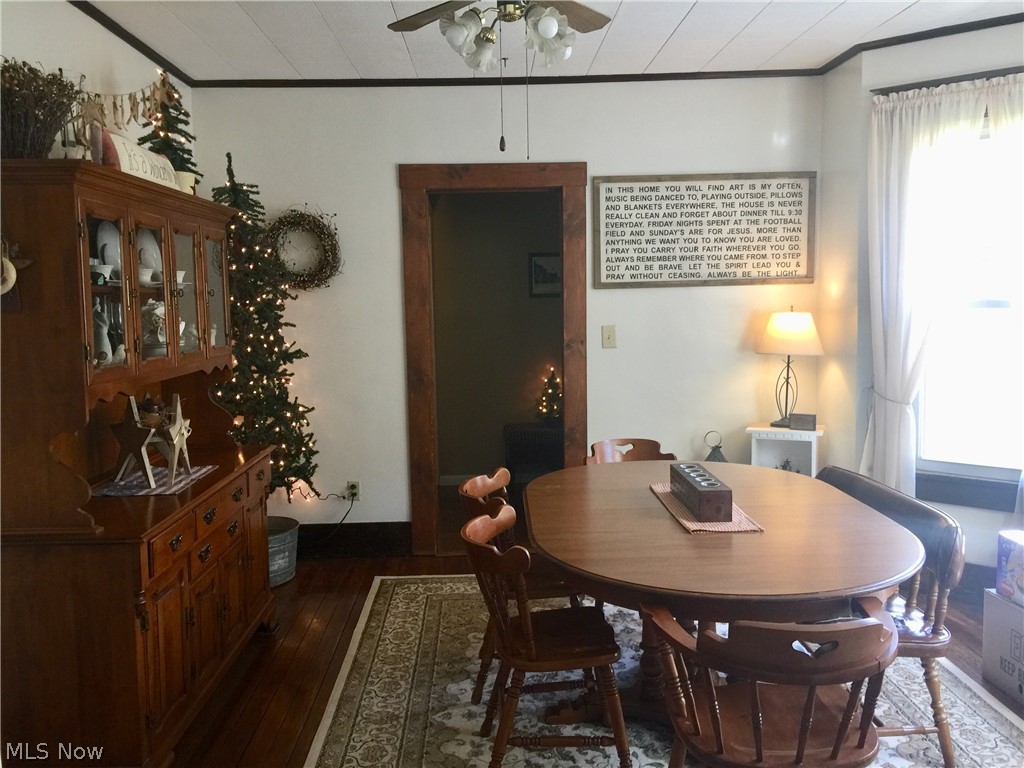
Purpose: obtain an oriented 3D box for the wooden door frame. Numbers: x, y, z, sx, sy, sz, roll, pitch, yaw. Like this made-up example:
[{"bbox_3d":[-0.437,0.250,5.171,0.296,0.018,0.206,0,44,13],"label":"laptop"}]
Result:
[{"bbox_3d":[-0.084,-0.119,4.816,1.020,2.165,0.140,-1,6,-1],"label":"wooden door frame"}]

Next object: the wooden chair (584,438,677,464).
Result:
[{"bbox_3d":[0.547,0.679,3.750,0.590,0.800,0.550,-1,6,-1],"label":"wooden chair"}]

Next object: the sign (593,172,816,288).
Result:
[{"bbox_3d":[1.060,-0.839,4.697,1.225,0.610,0.030,-1,6,-1],"label":"sign"}]

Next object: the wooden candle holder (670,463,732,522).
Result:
[{"bbox_3d":[0.632,0.361,2.905,0.104,0.102,0.410,-1,6,-1],"label":"wooden candle holder"}]

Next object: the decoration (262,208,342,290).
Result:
[{"bbox_3d":[-1.138,-0.727,4.652,0.425,0.435,0.100,-1,6,-1],"label":"decoration"}]

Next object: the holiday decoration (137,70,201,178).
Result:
[{"bbox_3d":[-1.329,-0.949,3.341,0.260,0.480,0.260,-1,6,-1],"label":"holiday decoration"}]

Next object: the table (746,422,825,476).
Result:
[{"bbox_3d":[1.485,0.600,4.662,0.390,0.734,0.210,1,6,19],"label":"table"}]

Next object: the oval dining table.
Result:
[{"bbox_3d":[0.652,0.796,2.924,1.210,0.745,1.640,-1,6,-1],"label":"oval dining table"}]

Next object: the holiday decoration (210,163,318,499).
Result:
[{"bbox_3d":[-1.336,-0.249,4.438,0.600,1.855,0.580,-1,6,-1],"label":"holiday decoration"}]

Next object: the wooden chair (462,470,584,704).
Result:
[{"bbox_3d":[0.067,0.749,3.255,0.500,0.790,0.470,-1,6,-1],"label":"wooden chair"}]

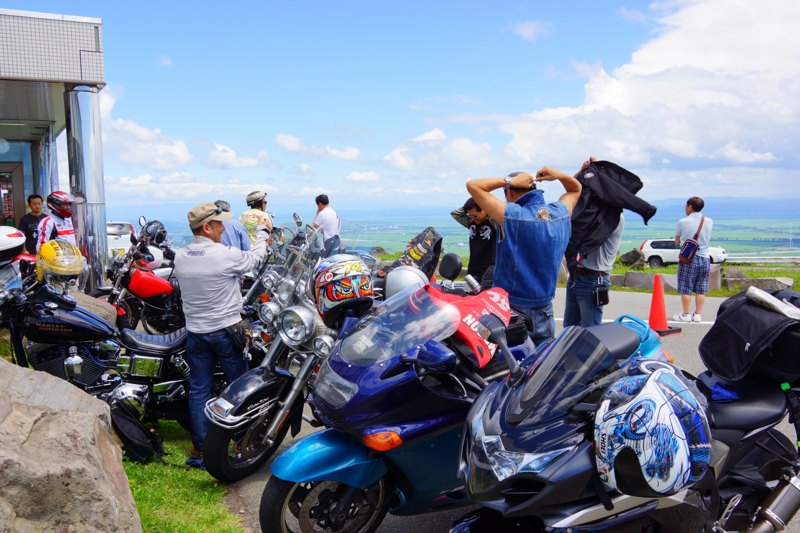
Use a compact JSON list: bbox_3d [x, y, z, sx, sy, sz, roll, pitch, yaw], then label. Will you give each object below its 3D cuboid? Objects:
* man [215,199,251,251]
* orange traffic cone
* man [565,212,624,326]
[{"bbox_3d":[-1.840,0.140,7.640,0.500,1.670,0.320,2,5,21],"label":"man"},{"bbox_3d":[3.103,0.460,8.750,0.380,0.700,0.380,-3,6,-30],"label":"orange traffic cone"},{"bbox_3d":[1.645,0.122,6.200,0.580,1.860,0.520,-1,5,0],"label":"man"}]

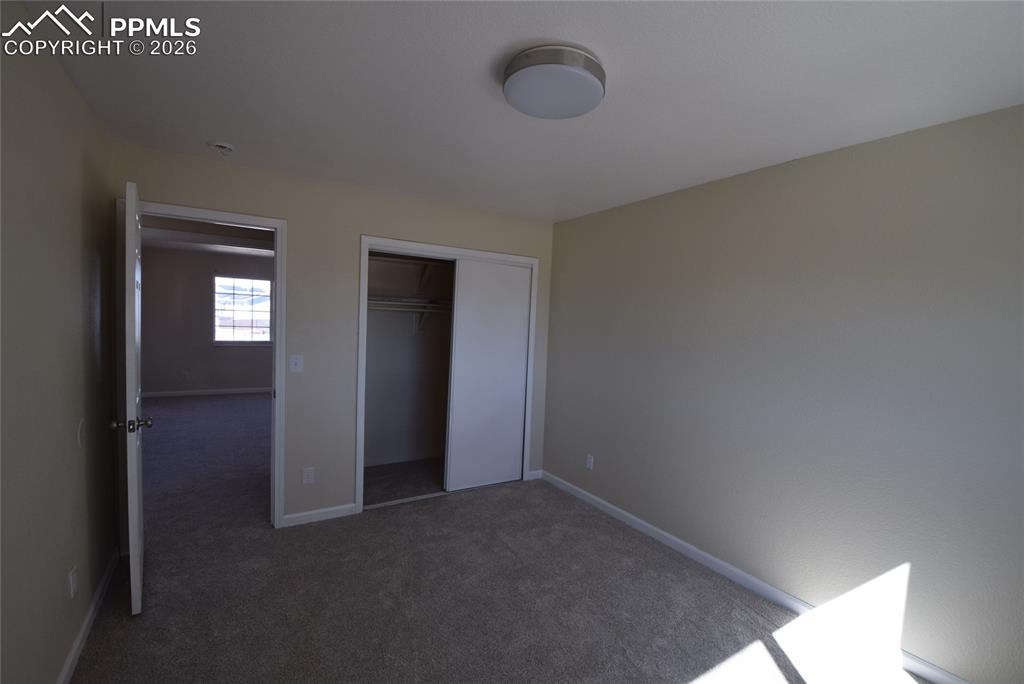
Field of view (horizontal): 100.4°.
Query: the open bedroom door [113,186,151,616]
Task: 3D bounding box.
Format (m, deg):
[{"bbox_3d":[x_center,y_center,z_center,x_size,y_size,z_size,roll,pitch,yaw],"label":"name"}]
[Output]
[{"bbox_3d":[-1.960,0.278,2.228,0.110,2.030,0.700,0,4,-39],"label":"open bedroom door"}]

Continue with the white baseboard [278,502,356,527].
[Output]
[{"bbox_3d":[-1.379,1.253,3.085,0.480,0.080,0.015,0,4,-34],"label":"white baseboard"}]

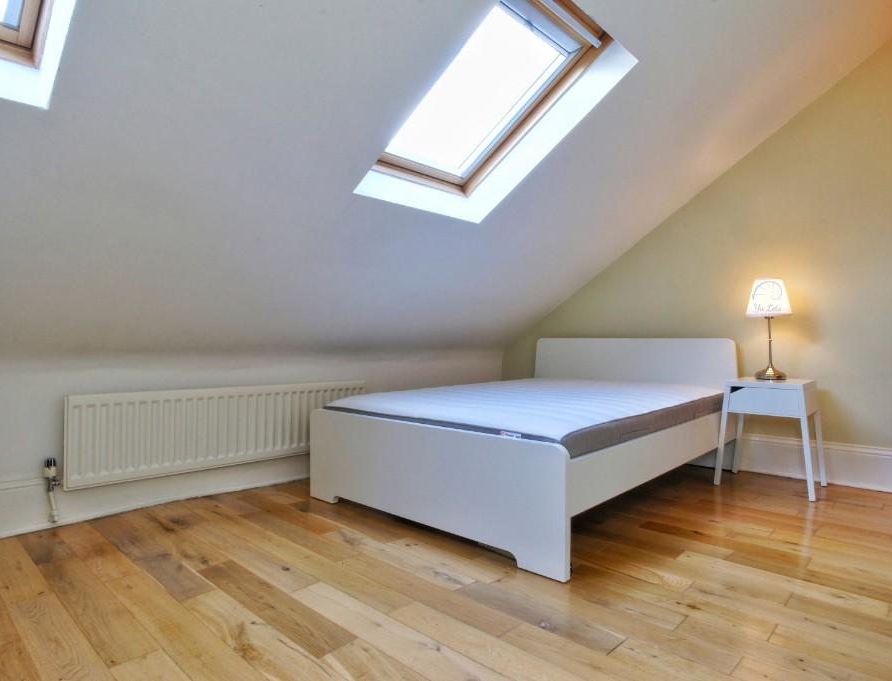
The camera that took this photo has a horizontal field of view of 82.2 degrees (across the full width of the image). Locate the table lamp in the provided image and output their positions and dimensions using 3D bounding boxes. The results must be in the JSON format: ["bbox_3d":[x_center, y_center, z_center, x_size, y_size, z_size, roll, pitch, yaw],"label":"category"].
[{"bbox_3d":[1.779,-0.051,2.804,0.235,0.550,0.235,-1,-1,44],"label":"table lamp"}]

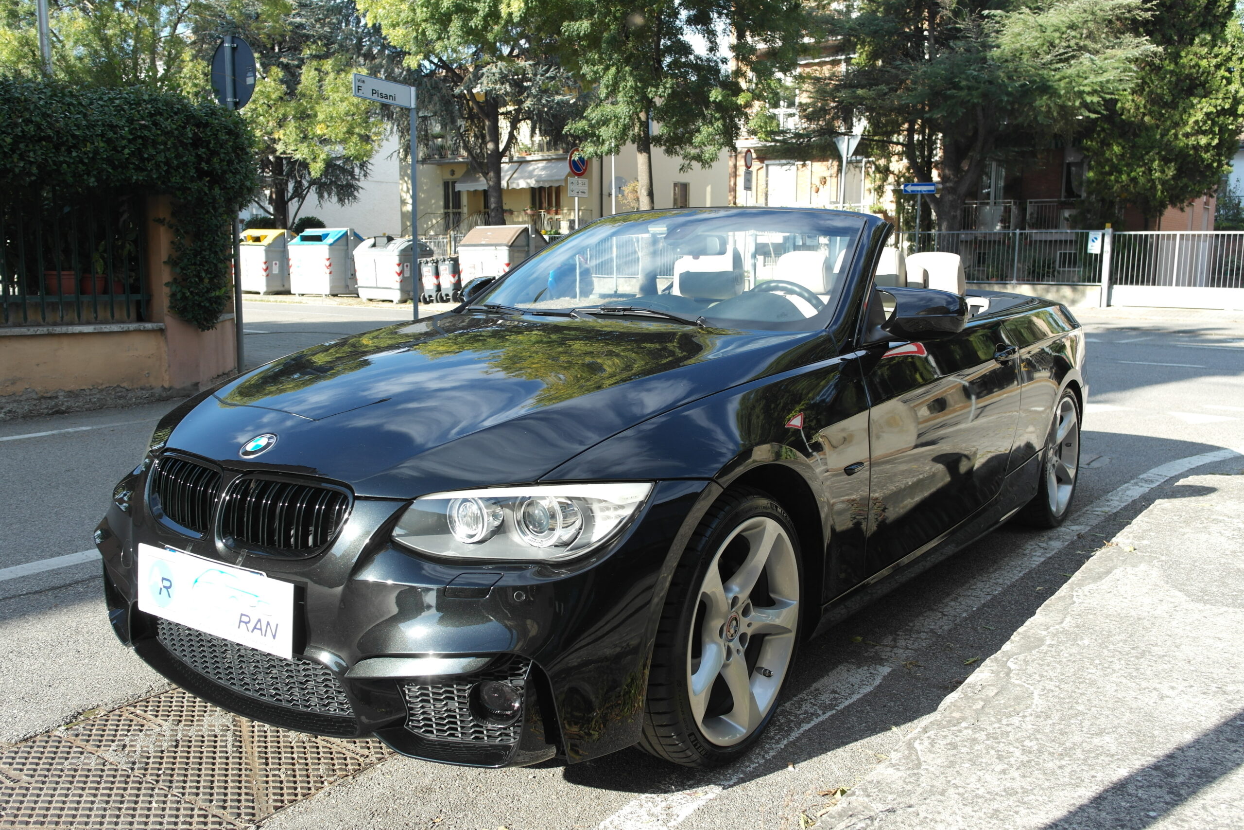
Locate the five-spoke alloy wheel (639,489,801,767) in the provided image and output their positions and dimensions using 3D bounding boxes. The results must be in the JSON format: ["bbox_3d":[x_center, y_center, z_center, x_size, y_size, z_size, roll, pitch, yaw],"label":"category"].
[{"bbox_3d":[0.198,0.479,2.417,0.230,0.640,0.640,6,10,36],"label":"five-spoke alloy wheel"}]

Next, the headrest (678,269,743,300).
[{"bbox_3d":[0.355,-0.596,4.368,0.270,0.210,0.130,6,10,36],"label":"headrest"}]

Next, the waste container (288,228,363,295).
[{"bbox_3d":[-8.036,-4.159,28.207,1.373,1.809,1.412,4,9,23],"label":"waste container"}]

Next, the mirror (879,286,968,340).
[{"bbox_3d":[0.863,-0.293,2.980,0.240,0.155,0.140,6,10,36],"label":"mirror"}]

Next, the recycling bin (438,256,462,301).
[{"bbox_3d":[-3.978,-3.208,24.693,0.540,1.040,0.640,5,9,31],"label":"recycling bin"}]

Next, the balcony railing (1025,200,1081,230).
[{"bbox_3d":[13.100,-5.965,31.303,1.550,1.000,0.800,7,10,36],"label":"balcony railing"}]

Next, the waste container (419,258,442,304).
[{"bbox_3d":[-4.328,-3.142,24.359,0.568,1.030,0.690,5,9,26],"label":"waste container"}]

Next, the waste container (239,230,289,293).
[{"bbox_3d":[-9.503,-4.122,28.032,1.430,1.680,1.430,5,9,32],"label":"waste container"}]

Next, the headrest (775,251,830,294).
[{"bbox_3d":[0.873,-0.676,4.957,0.240,0.205,0.125,7,10,36],"label":"headrest"}]

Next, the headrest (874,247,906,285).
[{"bbox_3d":[0.953,-0.538,3.935,0.270,0.210,0.130,6,10,36],"label":"headrest"}]

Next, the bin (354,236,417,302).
[{"bbox_3d":[-5.476,-3.483,24.965,1.420,1.540,1.220,5,9,29],"label":"bin"}]

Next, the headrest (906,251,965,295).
[{"bbox_3d":[1.387,-0.613,4.585,0.240,0.205,0.125,7,10,36],"label":"headrest"}]

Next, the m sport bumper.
[{"bbox_3d":[-0.691,0.351,2.455,1.780,0.550,0.630,6,10,36],"label":"m sport bumper"}]

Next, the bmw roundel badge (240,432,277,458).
[{"bbox_3d":[-0.773,0.066,2.205,0.082,0.010,0.082,7,42,36],"label":"bmw roundel badge"}]

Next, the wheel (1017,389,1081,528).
[{"bbox_3d":[1.827,0.174,4.591,0.250,0.637,0.637,7,10,36],"label":"wheel"}]

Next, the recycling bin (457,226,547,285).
[{"bbox_3d":[-2.523,-3.176,22.253,1.395,1.766,1.442,6,10,30],"label":"recycling bin"}]

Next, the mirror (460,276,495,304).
[{"bbox_3d":[-0.554,-0.454,4.019,0.240,0.155,0.140,6,10,36],"label":"mirror"}]

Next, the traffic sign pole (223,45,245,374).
[{"bbox_3d":[-3.198,-1.629,8.578,0.055,2.893,0.055,7,10,37],"label":"traffic sign pole"}]

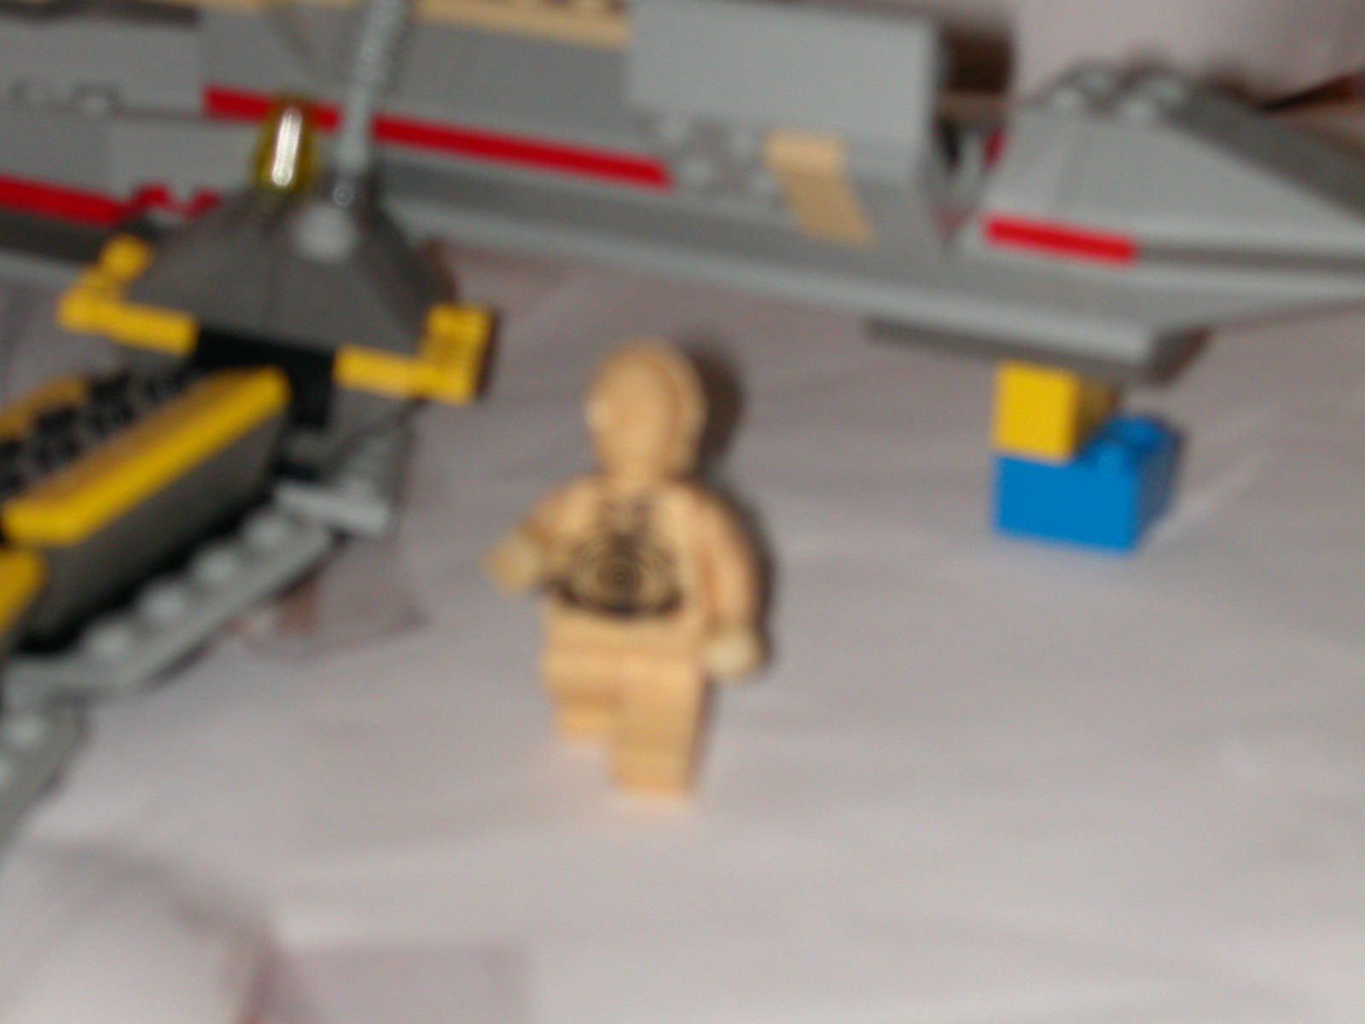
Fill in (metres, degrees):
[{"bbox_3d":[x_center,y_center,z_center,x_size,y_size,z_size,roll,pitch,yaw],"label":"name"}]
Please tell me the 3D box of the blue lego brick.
[{"bbox_3d":[0.046,-0.004,0.342,0.016,0.011,0.016,8,19,22],"label":"blue lego brick"}]

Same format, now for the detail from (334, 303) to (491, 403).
[{"bbox_3d":[-0.031,-0.018,0.348,0.016,0.006,0.019,8,18,2],"label":"detail"}]

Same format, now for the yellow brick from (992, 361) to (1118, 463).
[{"bbox_3d":[0.042,-0.014,0.341,0.008,0.011,0.016,8,19,22],"label":"yellow brick"}]

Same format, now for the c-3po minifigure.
[{"bbox_3d":[-0.005,0.005,0.275,0.025,0.041,0.016,7,19,14],"label":"c-3po minifigure"}]

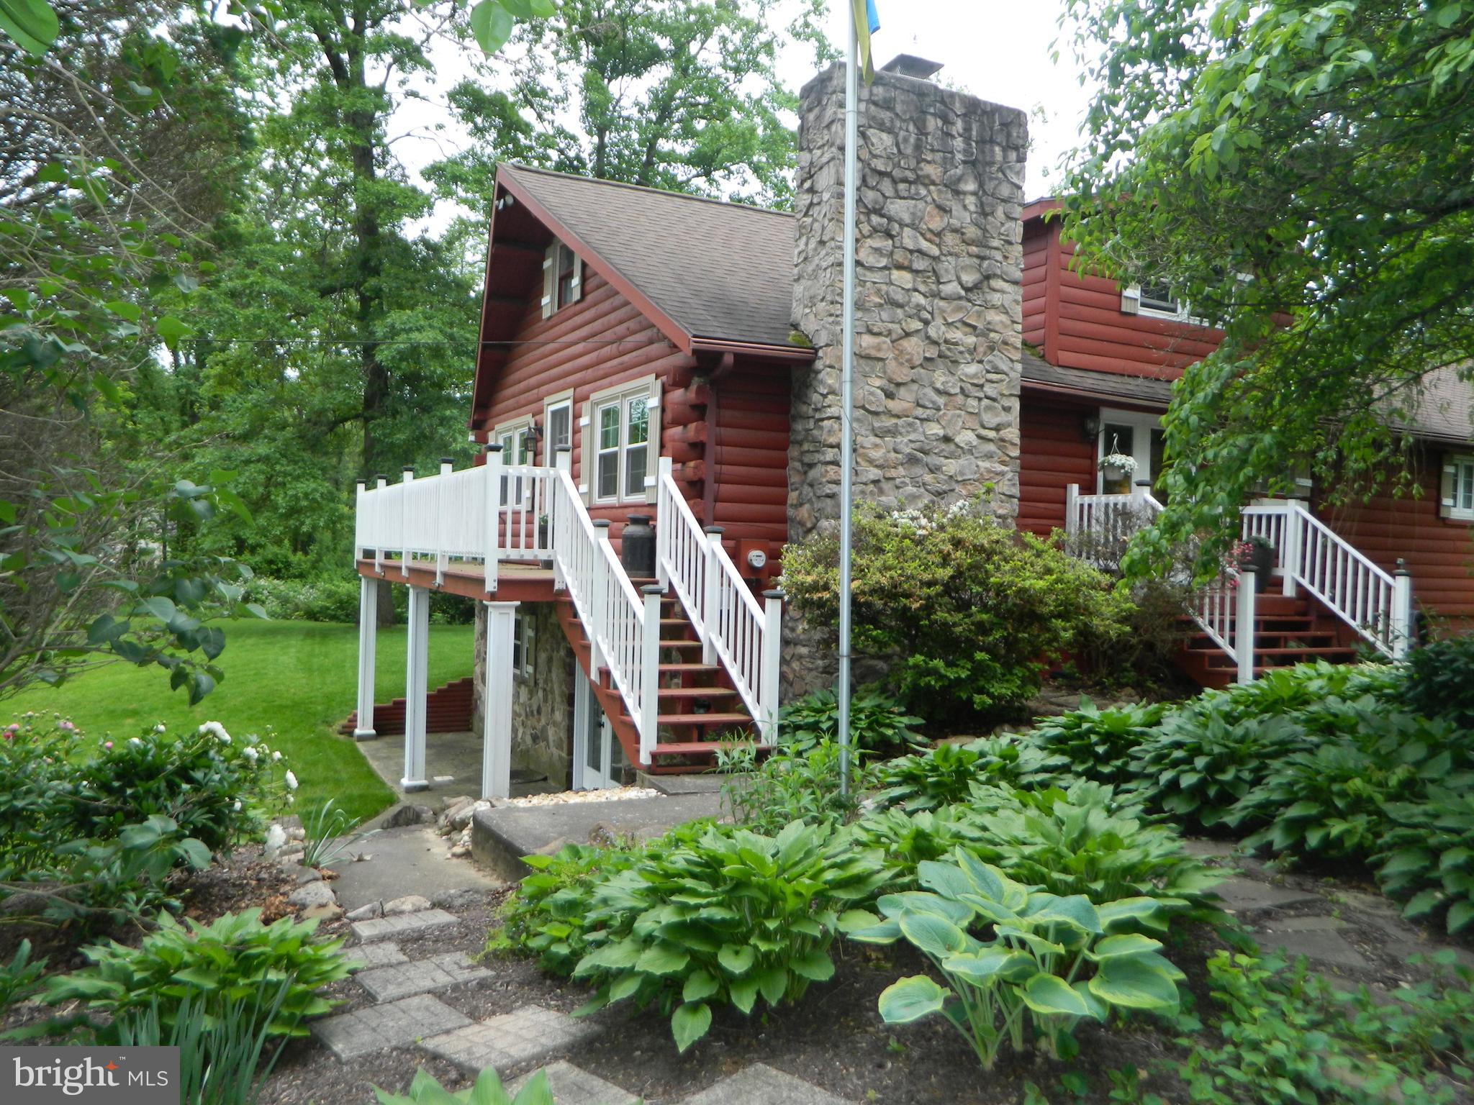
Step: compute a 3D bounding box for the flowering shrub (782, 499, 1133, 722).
[{"bbox_3d":[1.970,0.490,9.350,3.050,1.900,1.900,1,1,-28],"label":"flowering shrub"}]

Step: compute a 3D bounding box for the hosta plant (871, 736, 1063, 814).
[{"bbox_3d":[1.380,1.310,6.400,1.120,0.400,0.950,1,0,0],"label":"hosta plant"}]

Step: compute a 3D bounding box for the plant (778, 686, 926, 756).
[{"bbox_3d":[0.960,1.386,9.100,1.250,0.490,1.100,1,0,6],"label":"plant"}]

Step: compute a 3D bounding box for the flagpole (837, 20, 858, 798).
[{"bbox_3d":[0.651,-1.288,6.226,0.065,5.700,0.065,1,0,0],"label":"flagpole"}]

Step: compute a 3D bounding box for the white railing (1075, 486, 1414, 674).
[{"bbox_3d":[5.509,0.290,11.764,2.580,2.040,2.400,1,0,-28],"label":"white railing"}]

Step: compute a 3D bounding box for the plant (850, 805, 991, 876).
[{"bbox_3d":[0.800,1.310,4.720,0.680,0.380,0.650,1,0,0],"label":"plant"}]

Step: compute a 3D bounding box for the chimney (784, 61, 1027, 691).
[{"bbox_3d":[1.735,-1.459,10.609,2.270,6.000,0.850,1,0,-28],"label":"chimney"}]

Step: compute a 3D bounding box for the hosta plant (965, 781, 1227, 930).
[{"bbox_3d":[1.612,1.270,4.800,1.150,0.510,1.050,1,0,19],"label":"hosta plant"}]

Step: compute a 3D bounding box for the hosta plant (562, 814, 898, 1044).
[{"bbox_3d":[-0.024,1.302,3.950,1.140,0.580,1.050,1,0,0],"label":"hosta plant"}]

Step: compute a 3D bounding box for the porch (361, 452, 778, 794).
[{"bbox_3d":[-2.769,0.235,12.550,1.740,2.541,10.092,1,1,-28],"label":"porch"}]

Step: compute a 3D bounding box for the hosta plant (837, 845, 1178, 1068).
[{"bbox_3d":[0.730,1.040,2.800,0.860,0.540,0.770,1,0,15],"label":"hosta plant"}]

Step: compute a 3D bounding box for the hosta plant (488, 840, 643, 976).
[{"bbox_3d":[-0.718,1.430,4.500,0.660,0.430,0.660,1,0,-9],"label":"hosta plant"}]

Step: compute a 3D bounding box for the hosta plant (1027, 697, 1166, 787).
[{"bbox_3d":[2.318,1.201,6.900,0.930,0.500,0.900,1,0,19],"label":"hosta plant"}]

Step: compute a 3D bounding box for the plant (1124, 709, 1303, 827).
[{"bbox_3d":[2.778,1.190,6.150,1.050,0.530,1.000,1,0,24],"label":"plant"}]

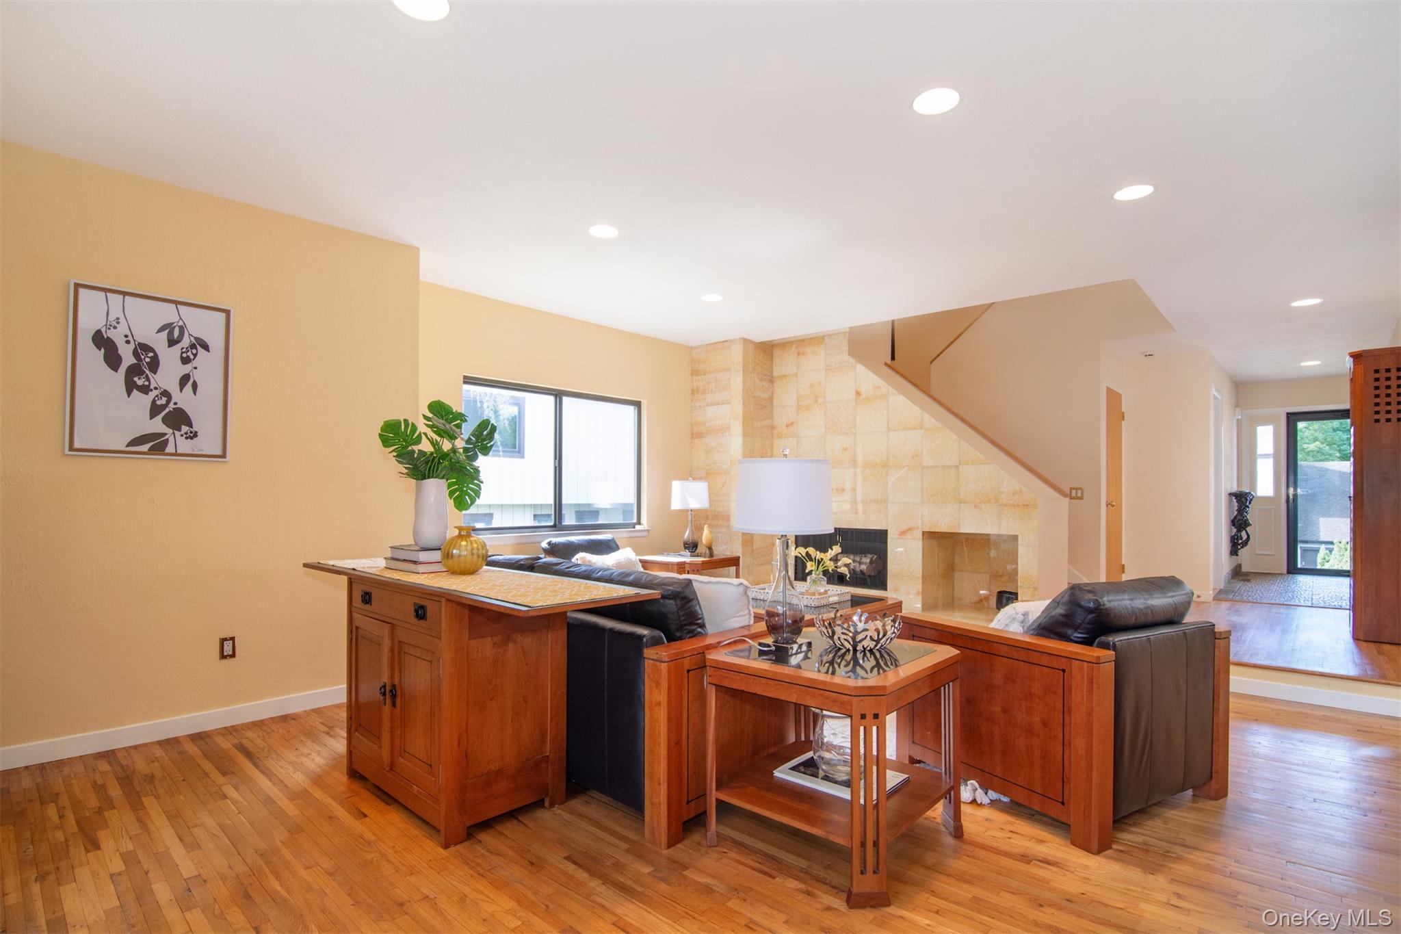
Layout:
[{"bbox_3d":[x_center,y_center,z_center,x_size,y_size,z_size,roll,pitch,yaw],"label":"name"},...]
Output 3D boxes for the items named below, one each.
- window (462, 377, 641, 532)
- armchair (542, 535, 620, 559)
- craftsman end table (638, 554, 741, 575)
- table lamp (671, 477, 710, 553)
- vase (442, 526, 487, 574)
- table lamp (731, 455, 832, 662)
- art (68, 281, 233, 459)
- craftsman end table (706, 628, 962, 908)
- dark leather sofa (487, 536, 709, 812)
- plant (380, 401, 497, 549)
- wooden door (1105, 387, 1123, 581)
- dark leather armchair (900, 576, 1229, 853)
[{"bbox_3d":[-1.225,-0.066,5.380,0.100,1.200,1.760,-2,-2,44],"label":"window"},{"bbox_3d":[-0.776,0.970,4.720,0.920,0.860,0.920,-2,-2,44],"label":"armchair"},{"bbox_3d":[-0.100,1.100,5.440,0.620,0.610,0.620,-2,-2,44],"label":"craftsman end table"},{"bbox_3d":[-0.095,0.460,5.807,0.360,0.710,0.360,0,-2,0],"label":"table lamp"},{"bbox_3d":[-0.996,0.347,2.629,0.187,0.203,0.187,0,-2,0],"label":"vase"},{"bbox_3d":[0.308,0.297,2.255,0.362,0.727,0.362,0,-2,0],"label":"table lamp"},{"bbox_3d":[-2.675,-0.444,3.064,0.600,0.805,0.030,2,-3,-43],"label":"art"},{"bbox_3d":[0.472,0.980,2.244,0.700,0.637,0.700,-2,-3,43],"label":"craftsman end table"},{"bbox_3d":[-0.558,0.900,3.180,2.150,0.860,0.950,-2,-2,44],"label":"dark leather sofa"},{"bbox_3d":[-1.200,0.035,2.850,0.490,0.650,0.440,1,-2,-23],"label":"plant"},{"bbox_3d":[4.035,0.239,6.055,0.045,2.030,0.680,-2,-3,43],"label":"wooden door"},{"bbox_3d":[1.511,0.889,2.668,0.900,0.850,0.910,1,-3,-28],"label":"dark leather armchair"}]

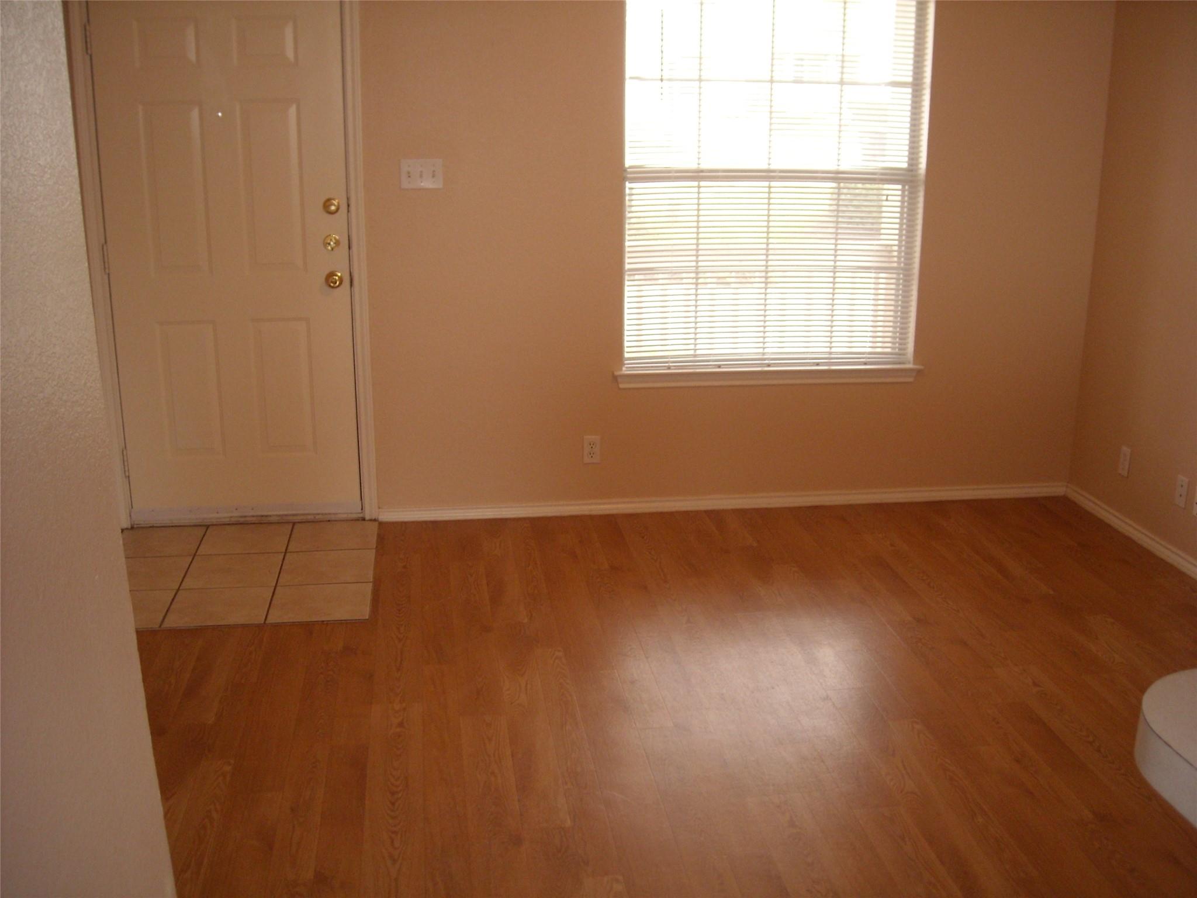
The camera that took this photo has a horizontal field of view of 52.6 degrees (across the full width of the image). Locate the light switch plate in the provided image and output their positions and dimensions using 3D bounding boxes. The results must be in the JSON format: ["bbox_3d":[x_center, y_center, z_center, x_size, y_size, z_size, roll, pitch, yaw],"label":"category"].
[{"bbox_3d":[-0.653,-1.018,4.485,0.160,0.114,0.010,-2,17,-7],"label":"light switch plate"}]

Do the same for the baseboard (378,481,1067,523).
[{"bbox_3d":[0.577,0.221,5.023,2.940,0.062,0.015,-2,17,-7],"label":"baseboard"}]

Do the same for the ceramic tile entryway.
[{"bbox_3d":[-1.315,0.438,4.359,1.020,0.015,0.975,-2,17,-7],"label":"ceramic tile entryway"}]

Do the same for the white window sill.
[{"bbox_3d":[0.697,-0.299,4.910,1.295,0.067,0.090,-2,17,-7],"label":"white window sill"}]

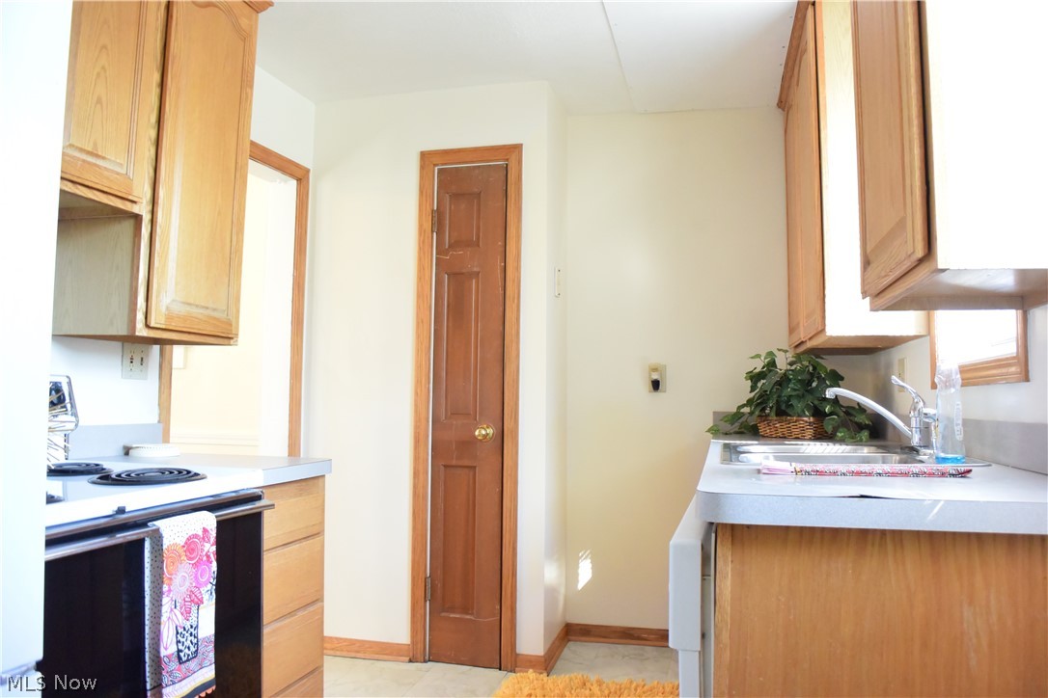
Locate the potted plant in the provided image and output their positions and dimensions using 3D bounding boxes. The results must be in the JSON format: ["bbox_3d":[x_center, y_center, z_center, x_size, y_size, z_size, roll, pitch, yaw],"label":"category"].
[{"bbox_3d":[0.960,0.170,2.905,0.541,0.318,0.397,0,-4,14],"label":"potted plant"}]

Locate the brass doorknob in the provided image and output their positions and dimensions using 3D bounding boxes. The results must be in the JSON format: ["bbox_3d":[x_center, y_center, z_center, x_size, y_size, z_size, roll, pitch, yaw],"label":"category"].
[{"bbox_3d":[-0.154,0.327,3.027,0.066,0.066,0.064,0,-4,14],"label":"brass doorknob"}]

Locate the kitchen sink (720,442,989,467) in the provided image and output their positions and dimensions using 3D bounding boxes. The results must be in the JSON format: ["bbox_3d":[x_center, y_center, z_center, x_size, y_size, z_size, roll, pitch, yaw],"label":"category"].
[{"bbox_3d":[0.780,0.354,1.998,0.549,0.184,0.825,0,-4,14],"label":"kitchen sink"}]

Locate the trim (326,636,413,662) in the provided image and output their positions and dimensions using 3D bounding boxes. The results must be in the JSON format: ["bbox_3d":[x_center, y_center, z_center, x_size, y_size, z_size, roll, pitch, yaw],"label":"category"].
[{"bbox_3d":[-0.660,1.178,3.102,0.450,0.083,0.020,0,-4,14],"label":"trim"}]

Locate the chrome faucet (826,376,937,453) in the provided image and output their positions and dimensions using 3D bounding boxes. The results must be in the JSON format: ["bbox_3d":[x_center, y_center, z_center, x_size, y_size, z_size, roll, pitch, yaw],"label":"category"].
[{"bbox_3d":[0.900,0.167,1.989,0.243,0.195,0.169,0,-4,14],"label":"chrome faucet"}]

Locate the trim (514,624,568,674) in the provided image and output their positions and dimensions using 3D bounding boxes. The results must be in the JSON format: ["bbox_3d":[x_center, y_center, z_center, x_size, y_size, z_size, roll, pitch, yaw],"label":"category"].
[{"bbox_3d":[0.082,1.192,3.146,0.135,0.083,0.473,0,-4,14],"label":"trim"}]

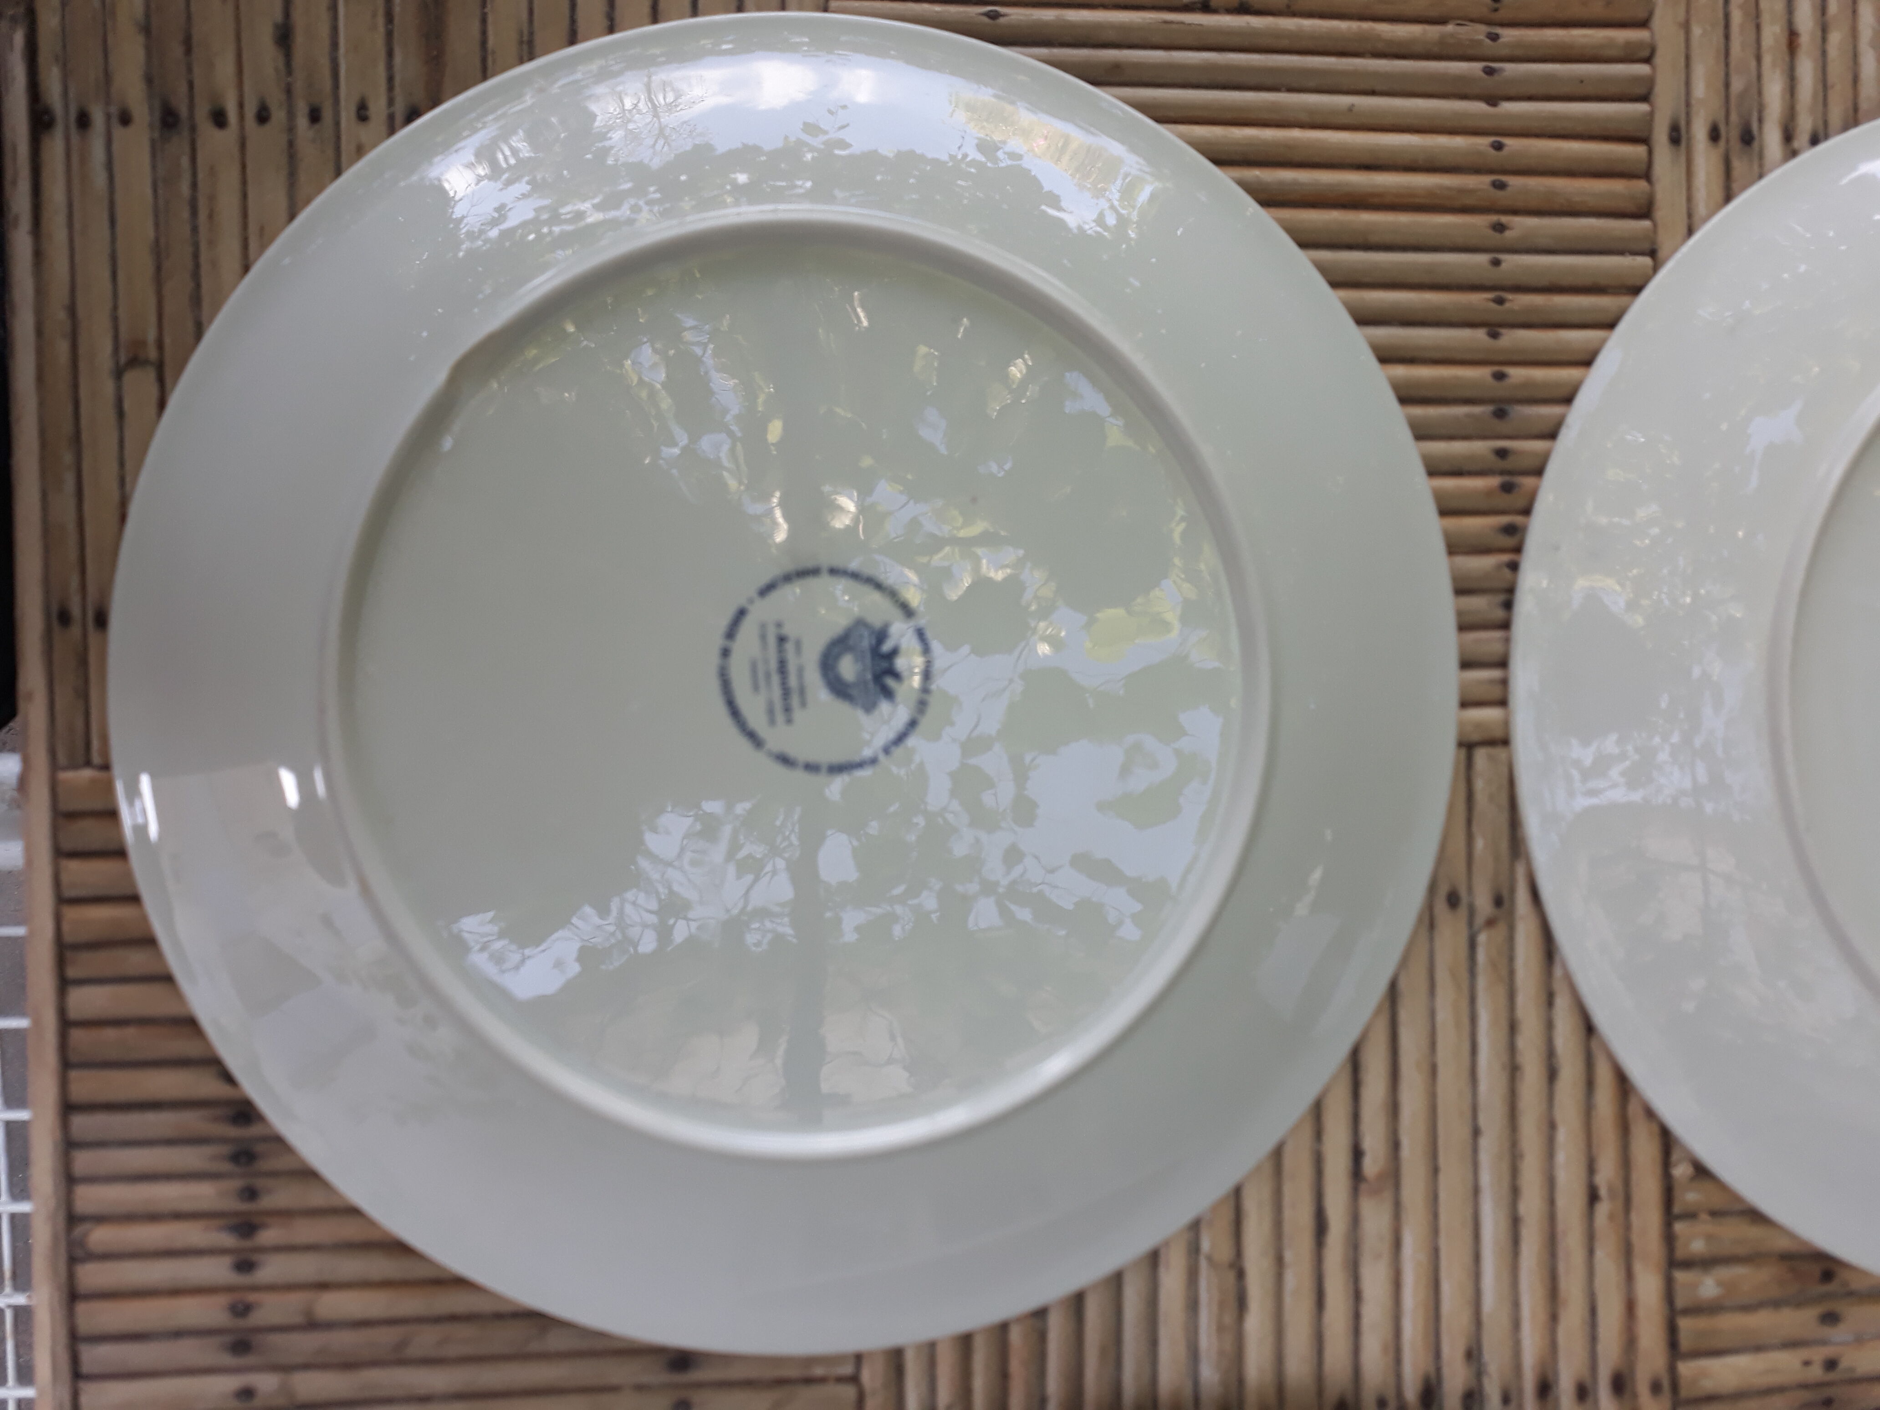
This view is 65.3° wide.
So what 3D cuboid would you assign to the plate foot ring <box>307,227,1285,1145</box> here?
[{"bbox_3d":[-0.023,-0.004,0.267,0.174,0.007,0.174,0,90,-5],"label":"plate foot ring"}]

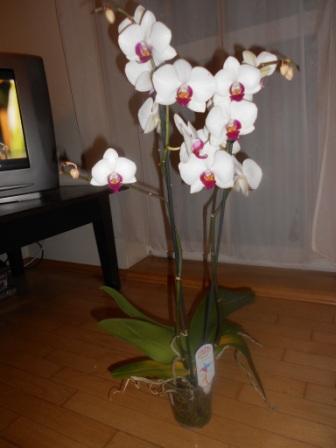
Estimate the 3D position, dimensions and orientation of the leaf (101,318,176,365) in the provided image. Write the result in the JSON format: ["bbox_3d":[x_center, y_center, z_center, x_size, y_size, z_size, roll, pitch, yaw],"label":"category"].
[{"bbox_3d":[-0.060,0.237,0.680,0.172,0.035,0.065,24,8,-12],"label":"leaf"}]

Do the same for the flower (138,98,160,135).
[{"bbox_3d":[-0.032,-0.198,0.615,0.040,0.070,0.072,2,15,32],"label":"flower"}]

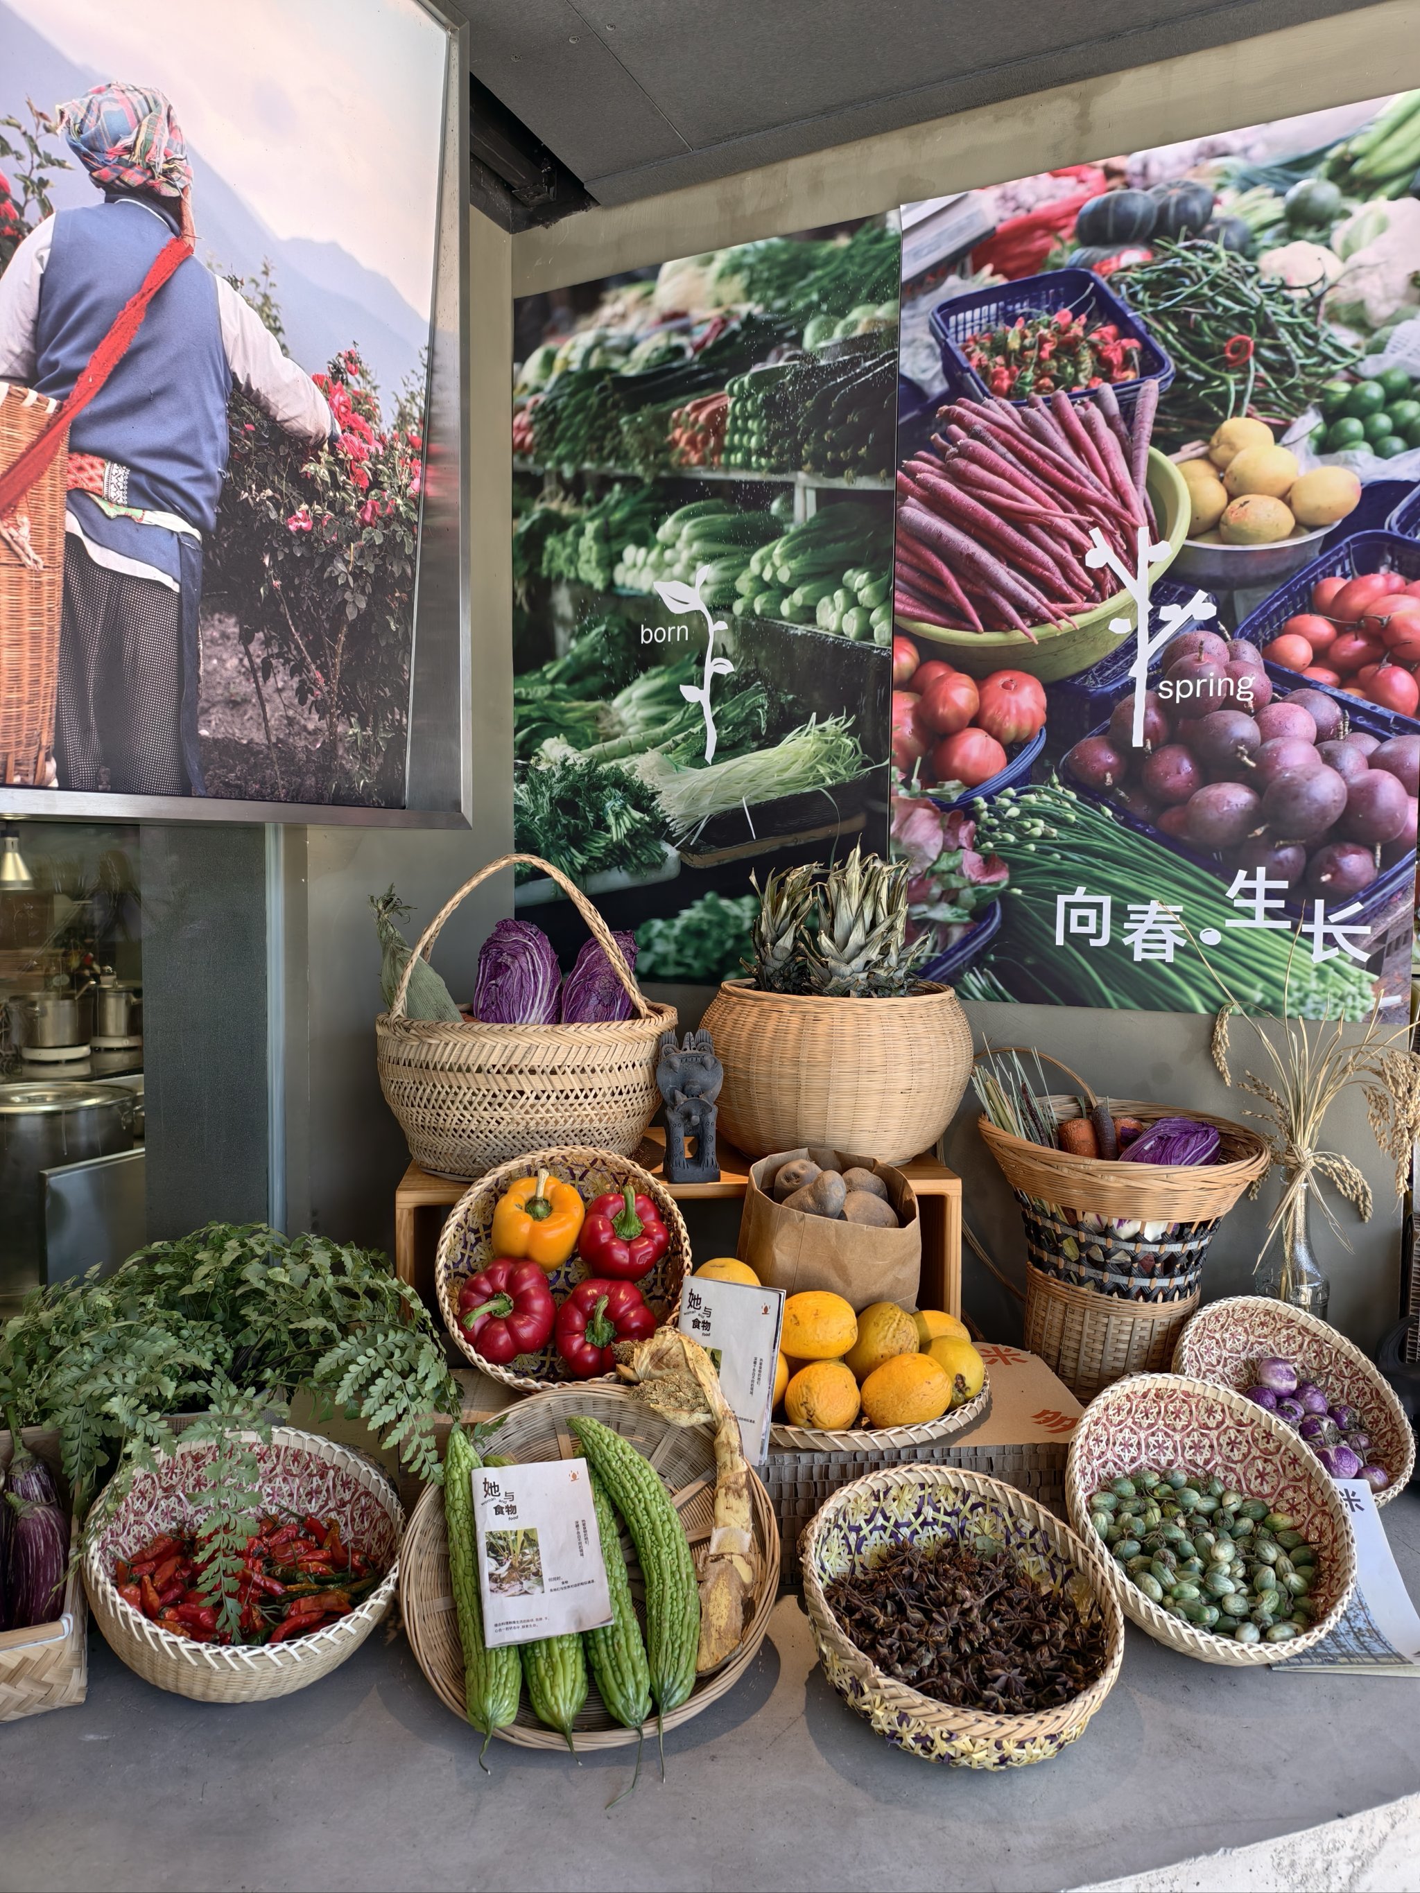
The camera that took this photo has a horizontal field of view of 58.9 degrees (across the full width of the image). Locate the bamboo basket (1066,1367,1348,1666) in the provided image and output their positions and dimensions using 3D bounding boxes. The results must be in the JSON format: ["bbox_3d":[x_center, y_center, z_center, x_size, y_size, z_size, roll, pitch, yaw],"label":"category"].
[{"bbox_3d":[0.447,0.537,1.160,0.258,0.104,0.258,4,36,-6],"label":"bamboo basket"}]

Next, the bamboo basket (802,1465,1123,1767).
[{"bbox_3d":[0.197,0.553,1.028,0.255,0.100,0.255,6,20,-2],"label":"bamboo basket"}]

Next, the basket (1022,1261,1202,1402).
[{"bbox_3d":[0.465,0.487,1.450,0.205,0.200,0.205,6,3,0],"label":"basket"}]

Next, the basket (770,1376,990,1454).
[{"bbox_3d":[0.125,0.451,1.353,0.335,0.035,0.335,0,4,-6],"label":"basket"}]

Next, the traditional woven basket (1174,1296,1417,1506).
[{"bbox_3d":[0.619,0.517,1.374,0.250,0.095,0.250,8,38,-6],"label":"traditional woven basket"}]

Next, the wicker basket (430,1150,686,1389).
[{"bbox_3d":[-0.140,0.340,1.275,0.250,0.250,0.095,-3,-37,4],"label":"wicker basket"}]

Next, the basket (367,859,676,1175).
[{"bbox_3d":[-0.229,0.075,1.575,0.369,0.380,0.310,0,4,-6],"label":"basket"}]

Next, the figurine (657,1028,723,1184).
[{"bbox_3d":[-0.024,0.181,1.509,0.075,0.175,0.083,0,4,-7],"label":"figurine"}]

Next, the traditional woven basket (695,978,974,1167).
[{"bbox_3d":[0.155,0.149,1.540,0.335,0.197,0.335,0,3,0],"label":"traditional woven basket"}]

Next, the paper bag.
[{"bbox_3d":[0.126,0.322,1.330,0.185,0.190,0.140,1,3,9],"label":"paper bag"}]

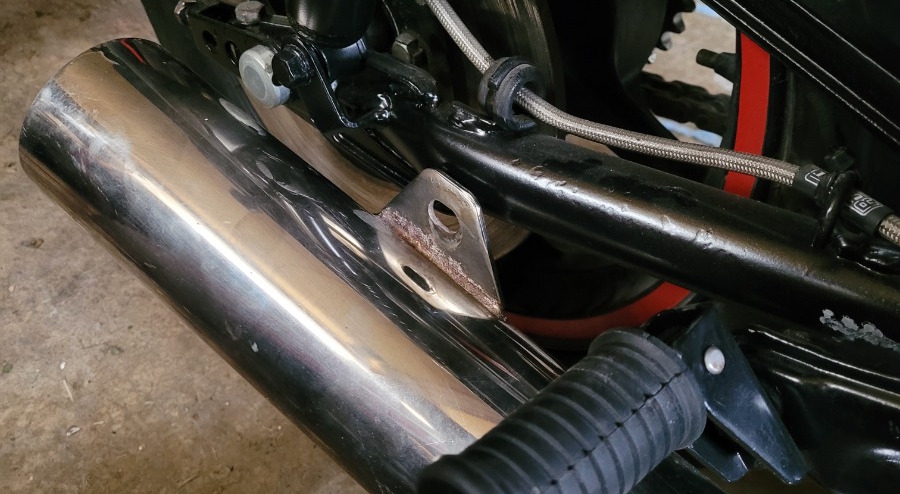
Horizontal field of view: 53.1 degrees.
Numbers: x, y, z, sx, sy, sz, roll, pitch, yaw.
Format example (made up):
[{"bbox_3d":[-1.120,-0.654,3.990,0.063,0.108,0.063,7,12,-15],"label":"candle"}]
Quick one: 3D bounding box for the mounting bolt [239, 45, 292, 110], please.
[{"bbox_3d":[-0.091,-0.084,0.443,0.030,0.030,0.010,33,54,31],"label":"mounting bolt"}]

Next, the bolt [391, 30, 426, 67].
[{"bbox_3d":[-0.022,-0.099,0.449,0.015,0.015,0.009,33,54,31],"label":"bolt"}]

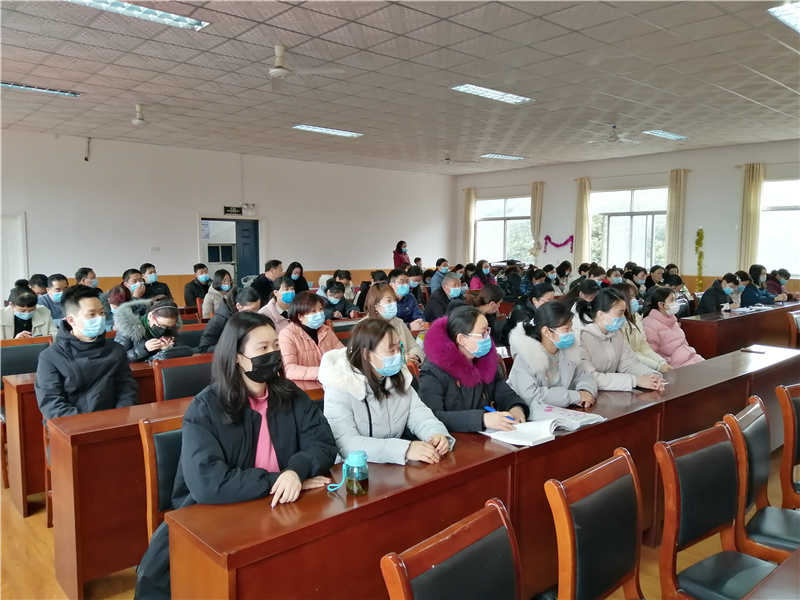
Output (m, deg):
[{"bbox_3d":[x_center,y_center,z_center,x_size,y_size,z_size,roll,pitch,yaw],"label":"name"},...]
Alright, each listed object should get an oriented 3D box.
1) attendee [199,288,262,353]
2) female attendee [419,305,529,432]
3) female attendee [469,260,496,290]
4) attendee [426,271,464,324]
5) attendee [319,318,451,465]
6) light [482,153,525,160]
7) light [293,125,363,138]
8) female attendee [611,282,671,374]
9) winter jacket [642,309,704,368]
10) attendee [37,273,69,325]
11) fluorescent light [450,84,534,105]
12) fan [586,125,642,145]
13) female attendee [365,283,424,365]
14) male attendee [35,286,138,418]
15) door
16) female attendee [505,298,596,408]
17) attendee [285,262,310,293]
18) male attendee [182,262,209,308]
[{"bbox_3d":[-1.236,0.513,4.590,0.780,1.215,0.520,5,7,37],"label":"attendee"},{"bbox_3d":[0.346,0.479,2.916,0.560,0.750,0.550,5,8,41],"label":"female attendee"},{"bbox_3d":[1.478,-0.051,10.570,0.480,1.290,0.650,-5,7,-42],"label":"female attendee"},{"bbox_3d":[0.437,0.353,6.174,0.520,1.280,0.680,-5,7,-42],"label":"attendee"},{"bbox_3d":[-0.083,0.718,2.429,0.640,1.230,0.500,5,7,44],"label":"attendee"},{"bbox_3d":[2.306,-3.128,13.156,1.220,0.080,0.310,-5,8,-41],"label":"light"},{"bbox_3d":[-1.142,-2.714,9.712,1.230,0.090,0.290,-5,8,-41],"label":"light"},{"bbox_3d":[1.607,0.559,3.982,0.480,1.270,0.700,-5,7,-42],"label":"female attendee"},{"bbox_3d":[1.877,0.400,4.278,0.550,0.680,0.480,5,8,41],"label":"winter jacket"},{"bbox_3d":[-2.912,0.435,5.076,0.740,1.290,0.530,5,8,42],"label":"attendee"},{"bbox_3d":[1.115,-2.488,7.164,1.240,0.080,0.290,-5,7,-42],"label":"fluorescent light"},{"bbox_3d":[3.347,-2.577,9.392,1.120,0.330,1.120,-5,8,-41],"label":"fan"},{"bbox_3d":[-0.076,0.524,4.446,0.720,1.260,0.520,6,8,43],"label":"female attendee"},{"bbox_3d":[-1.593,0.615,3.102,0.720,1.340,0.580,5,8,40],"label":"male attendee"},{"bbox_3d":[-3.339,-0.734,13.137,0.600,1.987,0.060,-5,8,-41],"label":"door"},{"bbox_3d":[0.786,0.646,3.180,0.500,1.240,0.650,-5,7,-42],"label":"female attendee"},{"bbox_3d":[-1.420,0.154,8.326,0.460,1.280,0.620,-4,6,-37],"label":"attendee"},{"bbox_3d":[-2.530,0.164,7.721,0.520,1.260,0.750,-5,8,-41],"label":"male attendee"}]

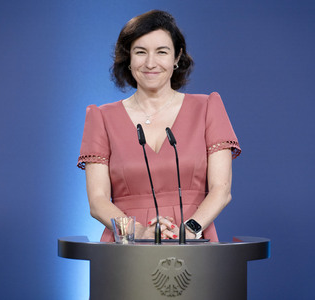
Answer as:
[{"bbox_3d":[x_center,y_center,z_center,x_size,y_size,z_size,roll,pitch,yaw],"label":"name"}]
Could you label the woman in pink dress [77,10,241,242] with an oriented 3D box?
[{"bbox_3d":[0.003,0.455,5.460,0.480,1.720,0.400,0,1,3],"label":"woman in pink dress"}]

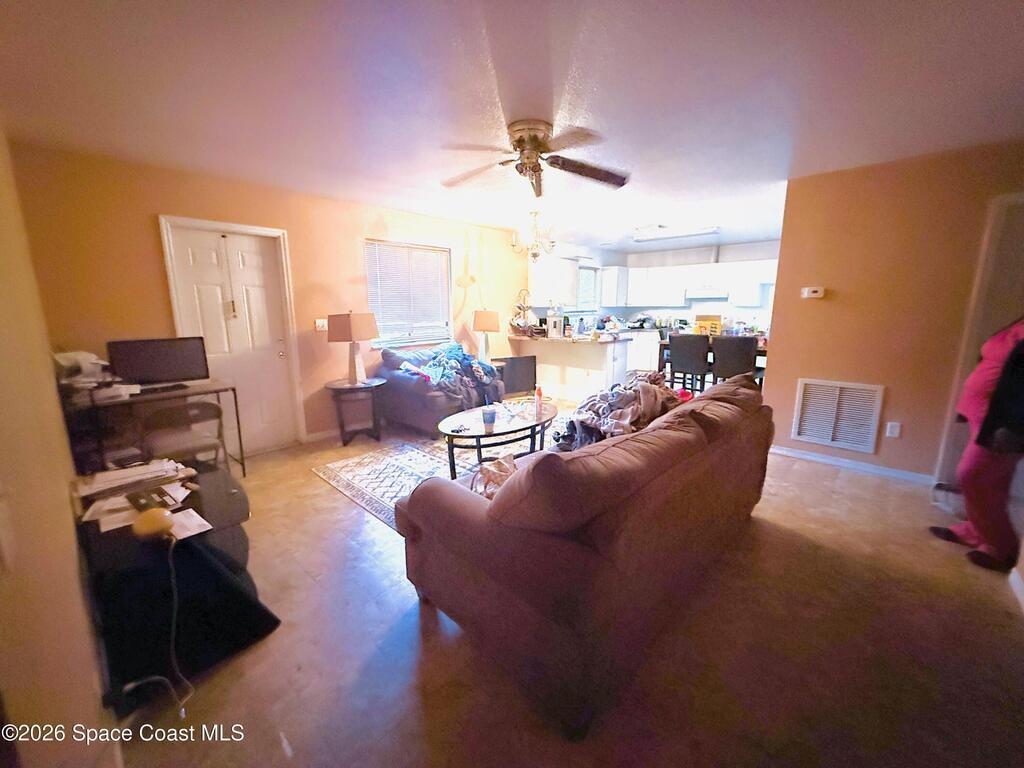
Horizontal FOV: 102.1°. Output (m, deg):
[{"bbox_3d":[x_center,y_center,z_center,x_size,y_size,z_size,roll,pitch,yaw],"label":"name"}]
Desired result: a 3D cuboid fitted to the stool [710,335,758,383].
[{"bbox_3d":[2.649,-0.042,4.866,0.460,1.030,0.540,10,15,44],"label":"stool"}]

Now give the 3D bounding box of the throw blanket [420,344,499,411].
[{"bbox_3d":[-0.659,-0.122,4.906,0.800,0.640,0.880,10,14,42],"label":"throw blanket"}]

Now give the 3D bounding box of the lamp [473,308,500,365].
[{"bbox_3d":[-0.345,-0.605,5.402,0.335,0.706,0.335,1,10,6],"label":"lamp"}]

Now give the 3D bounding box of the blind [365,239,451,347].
[{"bbox_3d":[-1.199,-1.092,5.047,0.050,1.150,1.160,10,14,42],"label":"blind"}]

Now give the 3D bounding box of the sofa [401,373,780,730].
[{"bbox_3d":[0.576,0.489,2.286,1.030,0.920,2.140,10,15,44],"label":"sofa"}]

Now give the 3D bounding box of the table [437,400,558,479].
[{"bbox_3d":[-0.073,0.498,3.514,0.735,0.460,1.250,9,13,39],"label":"table"}]

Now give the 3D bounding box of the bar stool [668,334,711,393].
[{"bbox_3d":[2.287,-0.107,5.219,0.460,1.030,0.540,10,15,44],"label":"bar stool"}]

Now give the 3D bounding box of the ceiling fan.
[{"bbox_3d":[0.114,-1.437,2.610,1.280,0.300,1.280,10,14,42],"label":"ceiling fan"}]

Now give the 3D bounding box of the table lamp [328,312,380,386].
[{"bbox_3d":[-1.569,-0.368,4.116,0.335,0.706,0.335,5,12,26],"label":"table lamp"}]

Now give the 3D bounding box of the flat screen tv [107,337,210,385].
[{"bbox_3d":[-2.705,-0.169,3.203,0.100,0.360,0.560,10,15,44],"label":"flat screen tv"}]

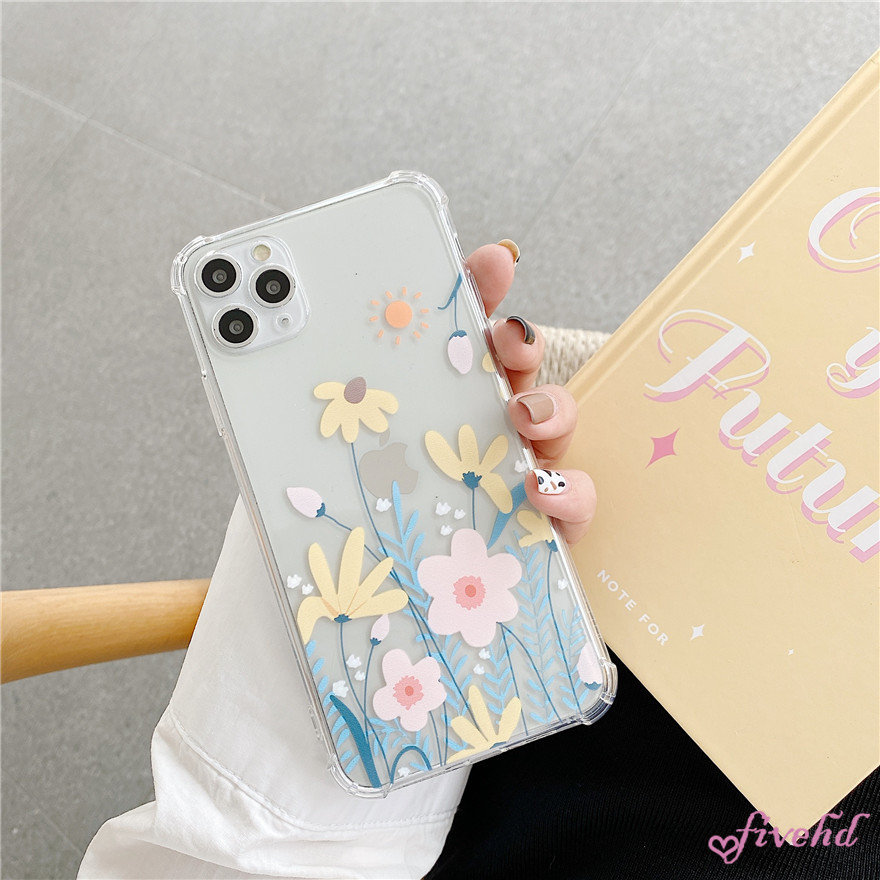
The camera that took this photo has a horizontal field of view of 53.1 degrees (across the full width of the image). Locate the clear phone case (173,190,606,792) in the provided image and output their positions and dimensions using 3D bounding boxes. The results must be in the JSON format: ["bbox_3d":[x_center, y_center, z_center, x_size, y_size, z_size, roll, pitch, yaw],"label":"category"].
[{"bbox_3d":[-0.013,0.010,0.236,0.078,0.010,0.155,-19,85,-1],"label":"clear phone case"}]

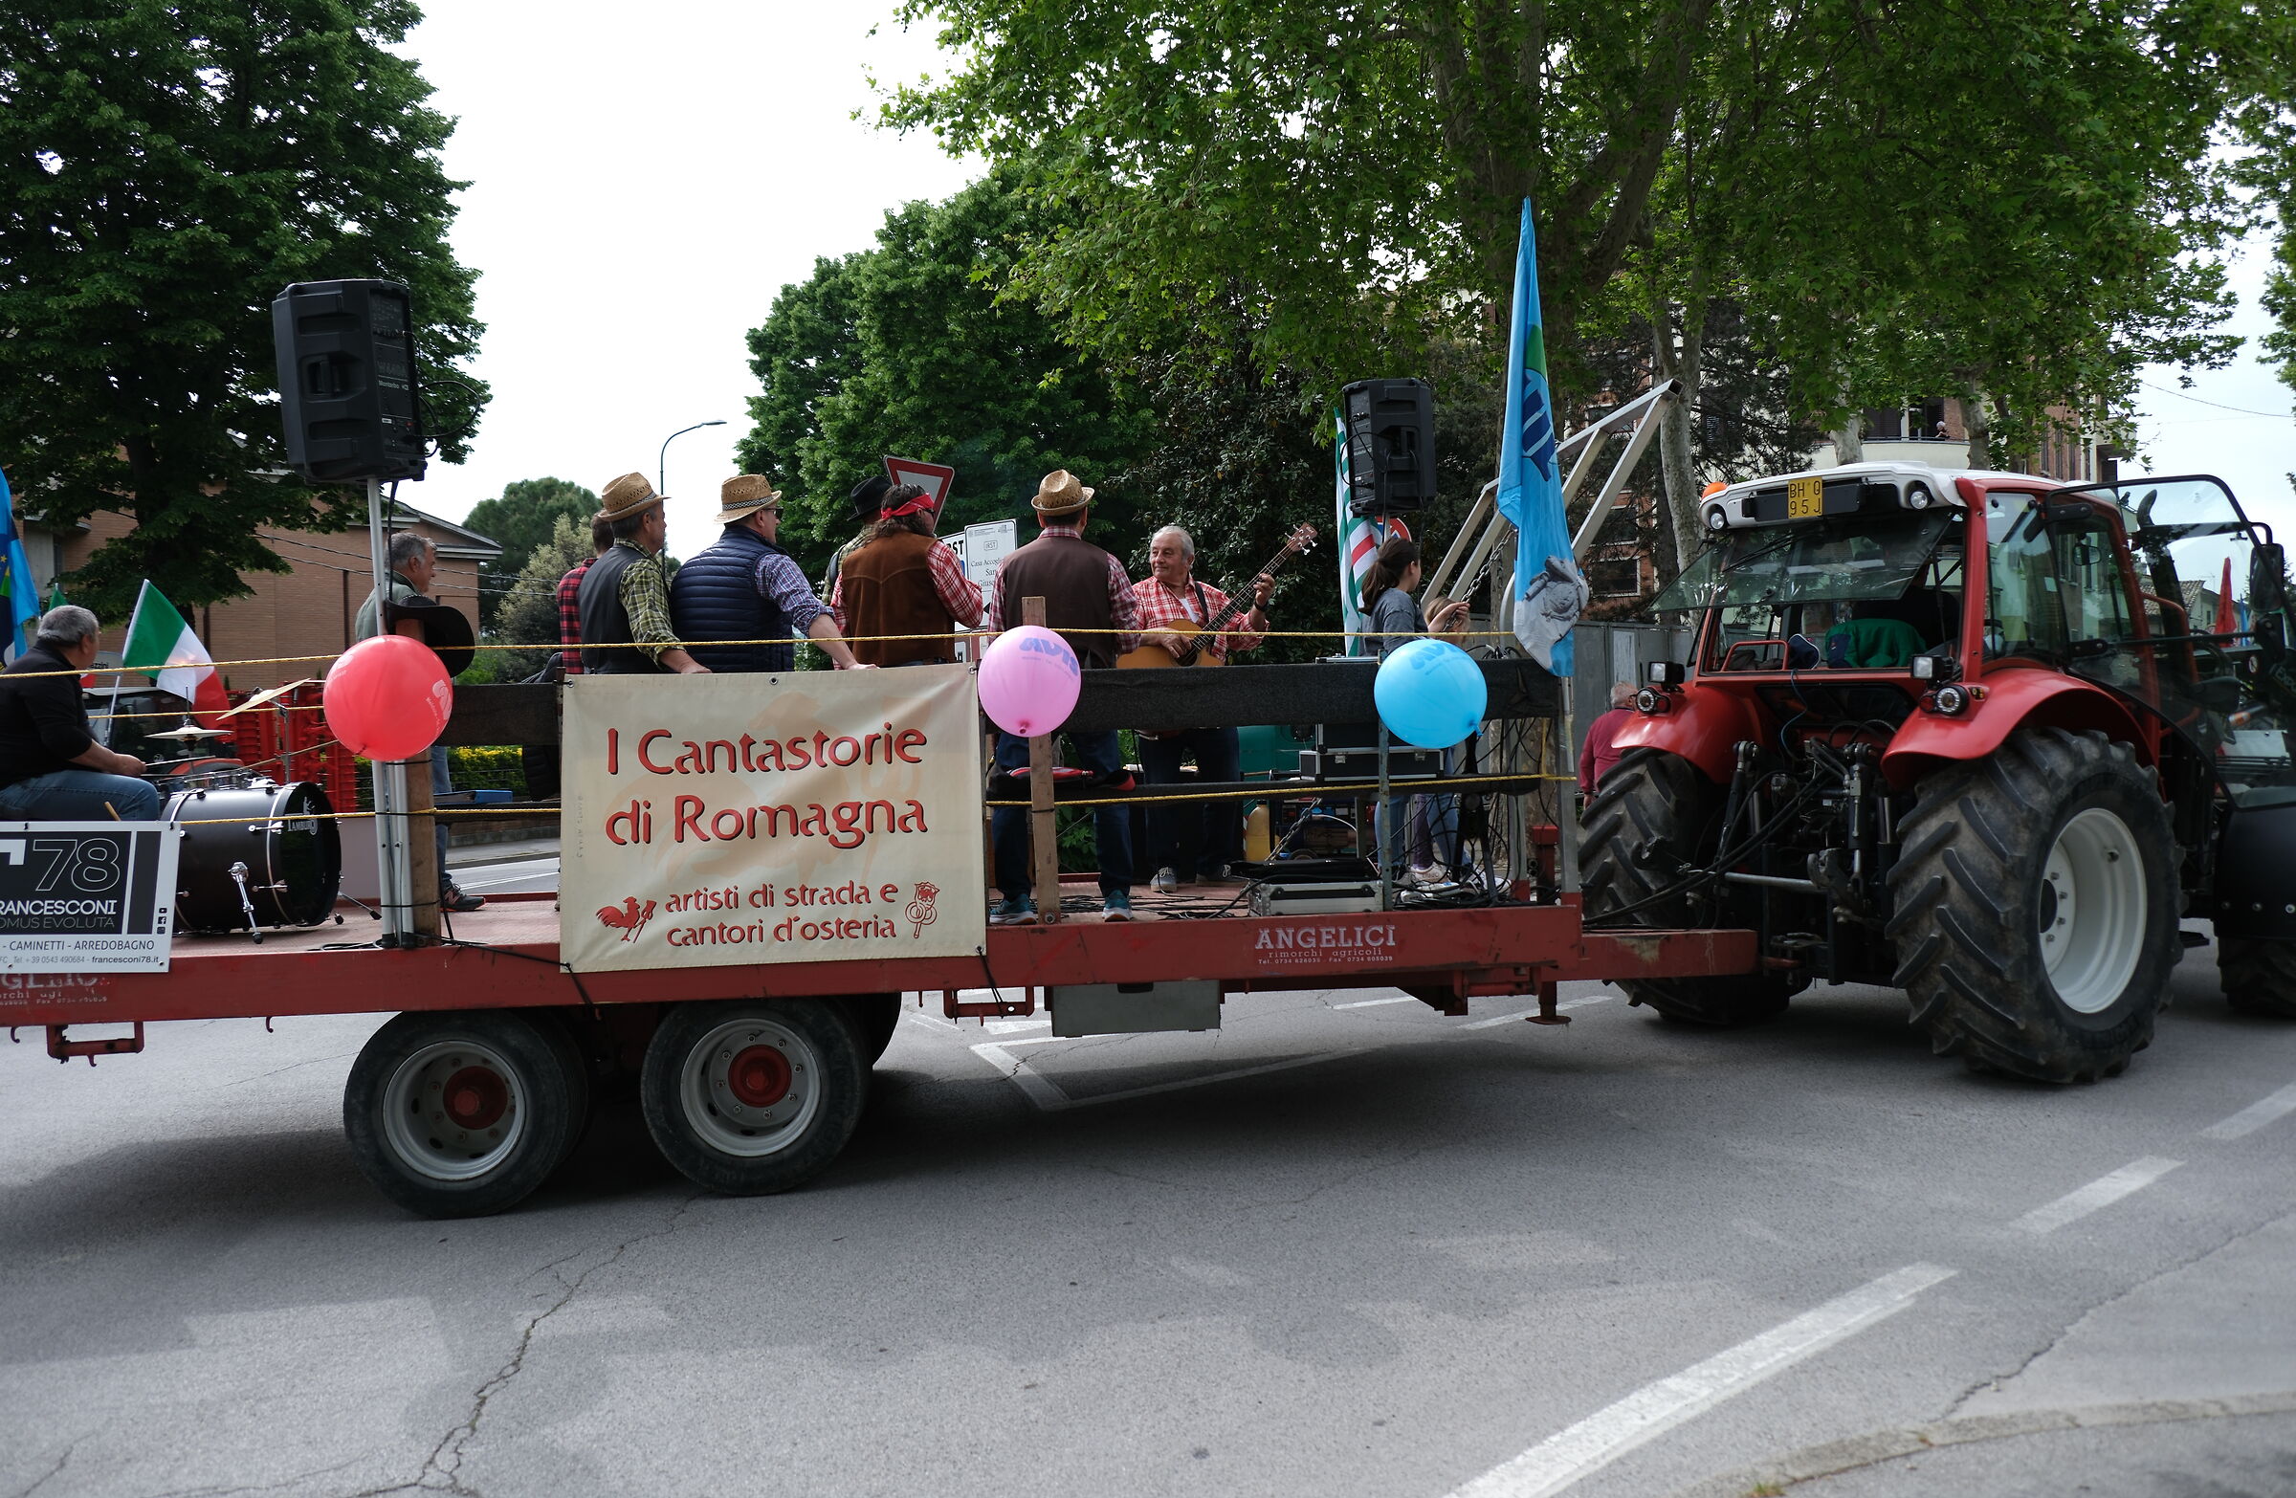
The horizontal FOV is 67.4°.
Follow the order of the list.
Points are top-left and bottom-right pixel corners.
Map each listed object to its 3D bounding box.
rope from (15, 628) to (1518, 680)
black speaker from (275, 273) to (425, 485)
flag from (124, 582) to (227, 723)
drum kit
[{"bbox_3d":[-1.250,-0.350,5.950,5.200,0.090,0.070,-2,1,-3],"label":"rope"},{"bbox_3d":[-2.990,-1.378,6.450,0.370,0.690,0.420,-5,0,13],"label":"black speaker"},{"bbox_3d":[-7.234,-0.727,12.800,0.740,1.030,0.220,-2,0,0],"label":"flag"},{"bbox_3d":[-3.677,0.298,7.050,0.950,0.900,0.980,-2,0,1],"label":"drum kit"}]

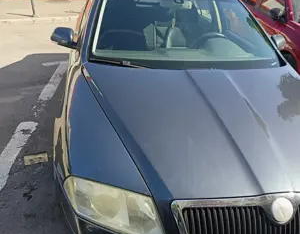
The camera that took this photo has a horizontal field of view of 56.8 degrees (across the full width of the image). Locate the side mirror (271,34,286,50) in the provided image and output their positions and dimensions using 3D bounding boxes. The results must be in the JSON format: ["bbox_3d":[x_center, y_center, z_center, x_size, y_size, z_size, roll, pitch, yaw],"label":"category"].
[{"bbox_3d":[1.112,-0.658,2.467,0.200,0.150,0.115,-1,28,-11],"label":"side mirror"}]

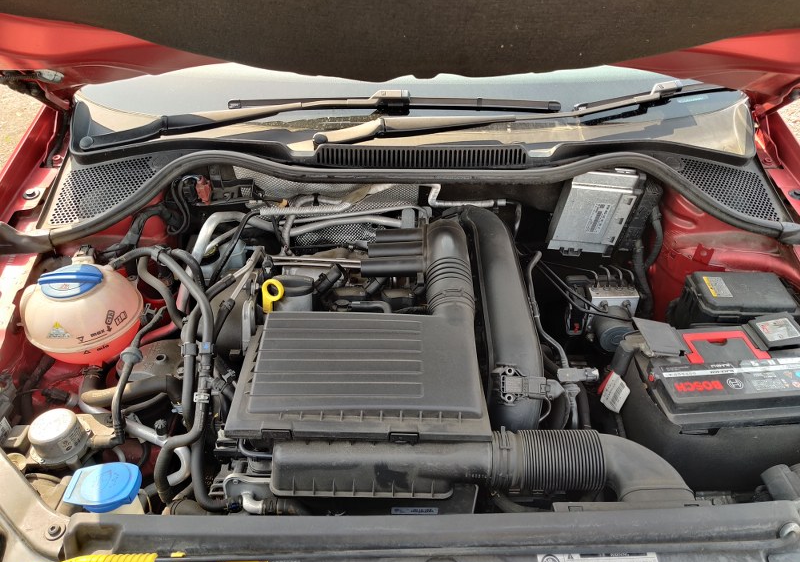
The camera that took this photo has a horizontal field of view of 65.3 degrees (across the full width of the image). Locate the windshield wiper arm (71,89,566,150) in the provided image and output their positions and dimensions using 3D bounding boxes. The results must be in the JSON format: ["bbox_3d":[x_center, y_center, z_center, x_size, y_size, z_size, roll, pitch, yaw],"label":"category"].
[{"bbox_3d":[-0.147,-0.313,1.192,0.930,0.075,0.100,-1,42,1],"label":"windshield wiper arm"}]

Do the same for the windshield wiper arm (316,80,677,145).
[{"bbox_3d":[0.200,-0.323,1.203,0.740,0.065,0.065,-10,43,-5],"label":"windshield wiper arm"}]

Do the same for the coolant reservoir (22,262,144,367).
[{"bbox_3d":[-0.442,0.056,0.857,0.154,0.165,0.154,0,42,0],"label":"coolant reservoir"}]

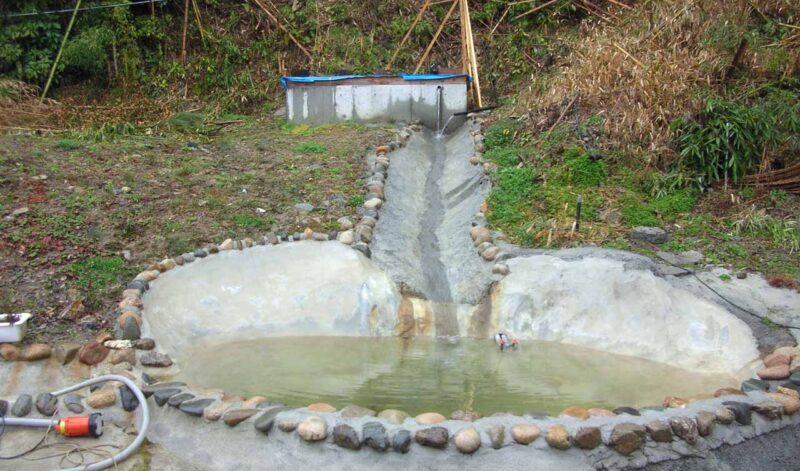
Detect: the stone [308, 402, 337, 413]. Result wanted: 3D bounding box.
[{"bbox_3d":[-0.400,0.876,4.116,0.145,0.065,0.100,0,5,0],"label":"stone"}]

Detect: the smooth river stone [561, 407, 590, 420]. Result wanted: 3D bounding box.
[{"bbox_3d":[0.906,0.919,4.172,0.155,0.075,0.120,-1,6,-9],"label":"smooth river stone"}]

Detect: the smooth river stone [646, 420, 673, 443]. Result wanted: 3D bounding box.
[{"bbox_3d":[1.266,0.956,3.944,0.125,0.100,0.120,-2,6,-17],"label":"smooth river stone"}]

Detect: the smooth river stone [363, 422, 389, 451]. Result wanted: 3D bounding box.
[{"bbox_3d":[-0.117,0.963,3.874,0.120,0.125,0.120,0,5,0],"label":"smooth river stone"}]

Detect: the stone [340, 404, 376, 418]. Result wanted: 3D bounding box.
[{"bbox_3d":[-0.208,0.881,4.049,0.175,0.080,0.120,0,5,0],"label":"stone"}]

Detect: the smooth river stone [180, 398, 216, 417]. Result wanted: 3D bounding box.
[{"bbox_3d":[-1.264,1.082,5.071,0.150,0.100,0.240,4,7,41],"label":"smooth river stone"}]

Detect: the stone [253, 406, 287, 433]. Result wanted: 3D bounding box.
[{"bbox_3d":[-0.632,0.892,3.920,0.190,0.100,0.095,-5,7,-45],"label":"stone"}]

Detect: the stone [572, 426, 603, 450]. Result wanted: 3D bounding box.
[{"bbox_3d":[1.051,1.132,4.506,0.145,0.120,0.135,-1,5,-10],"label":"stone"}]

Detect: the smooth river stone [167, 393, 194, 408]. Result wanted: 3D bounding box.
[{"bbox_3d":[-1.208,0.908,4.448,0.105,0.085,0.175,5,7,40],"label":"smooth river stone"}]

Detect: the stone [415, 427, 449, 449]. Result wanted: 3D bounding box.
[{"bbox_3d":[0.150,0.965,3.860,0.160,0.100,0.120,0,5,0],"label":"stone"}]

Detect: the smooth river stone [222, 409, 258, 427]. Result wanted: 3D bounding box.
[{"bbox_3d":[-0.779,0.889,3.951,0.185,0.075,0.100,-4,6,-40],"label":"smooth river stone"}]

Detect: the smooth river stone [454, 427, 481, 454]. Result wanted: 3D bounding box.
[{"bbox_3d":[0.302,0.917,3.616,0.120,0.115,0.120,0,5,0],"label":"smooth river stone"}]

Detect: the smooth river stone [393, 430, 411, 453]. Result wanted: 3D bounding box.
[{"bbox_3d":[0.014,1.134,4.473,0.112,0.130,0.120,0,5,0],"label":"smooth river stone"}]

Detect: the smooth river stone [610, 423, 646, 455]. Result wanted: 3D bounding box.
[{"bbox_3d":[1.087,0.966,3.846,0.160,0.140,0.140,-1,6,-14],"label":"smooth river stone"}]

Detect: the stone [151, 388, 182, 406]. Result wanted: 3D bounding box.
[{"bbox_3d":[-1.295,0.902,4.504,0.125,0.095,0.185,5,7,40],"label":"stone"}]

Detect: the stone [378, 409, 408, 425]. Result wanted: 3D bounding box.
[{"bbox_3d":[-0.039,1.097,4.900,0.180,0.090,0.140,0,5,0],"label":"stone"}]

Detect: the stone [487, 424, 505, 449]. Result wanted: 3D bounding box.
[{"bbox_3d":[0.462,0.963,3.874,0.085,0.110,0.110,-1,6,-6],"label":"stone"}]

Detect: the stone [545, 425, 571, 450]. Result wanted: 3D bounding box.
[{"bbox_3d":[0.712,0.913,3.657,0.115,0.110,0.115,0,5,0],"label":"stone"}]

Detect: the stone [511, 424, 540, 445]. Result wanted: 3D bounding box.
[{"bbox_3d":[0.606,0.961,3.902,0.140,0.095,0.120,-1,6,-6],"label":"stone"}]

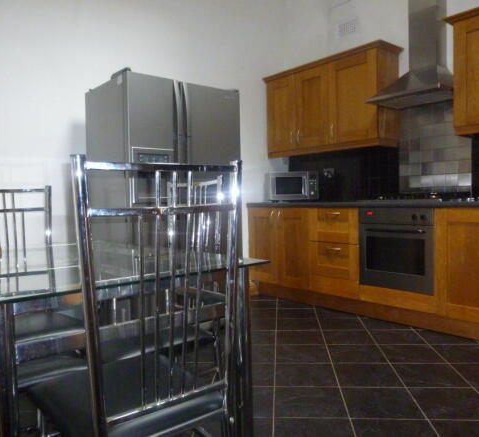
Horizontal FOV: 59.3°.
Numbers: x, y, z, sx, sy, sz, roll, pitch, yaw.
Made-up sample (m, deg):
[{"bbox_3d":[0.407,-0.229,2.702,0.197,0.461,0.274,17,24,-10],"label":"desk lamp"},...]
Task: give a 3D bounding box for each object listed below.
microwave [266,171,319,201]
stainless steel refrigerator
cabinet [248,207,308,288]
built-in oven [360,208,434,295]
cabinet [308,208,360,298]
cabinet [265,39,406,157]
[{"bbox_3d":[0.564,-0.317,4.330,0.485,0.285,0.360,-1,2,7],"label":"microwave"},{"bbox_3d":[-0.553,-0.062,3.196,0.904,1.775,0.742,-3,3,-40],"label":"stainless steel refrigerator"},{"bbox_3d":[0.582,0.255,4.267,0.575,0.733,0.806,-3,3,-40],"label":"cabinet"},{"bbox_3d":[1.359,0.219,3.312,0.555,0.609,0.594,-3,3,-40],"label":"built-in oven"},{"bbox_3d":[1.012,0.268,3.758,0.575,0.733,0.527,-3,3,-40],"label":"cabinet"},{"bbox_3d":[0.854,-1.050,4.079,0.345,0.847,1.350,-3,3,-40],"label":"cabinet"}]

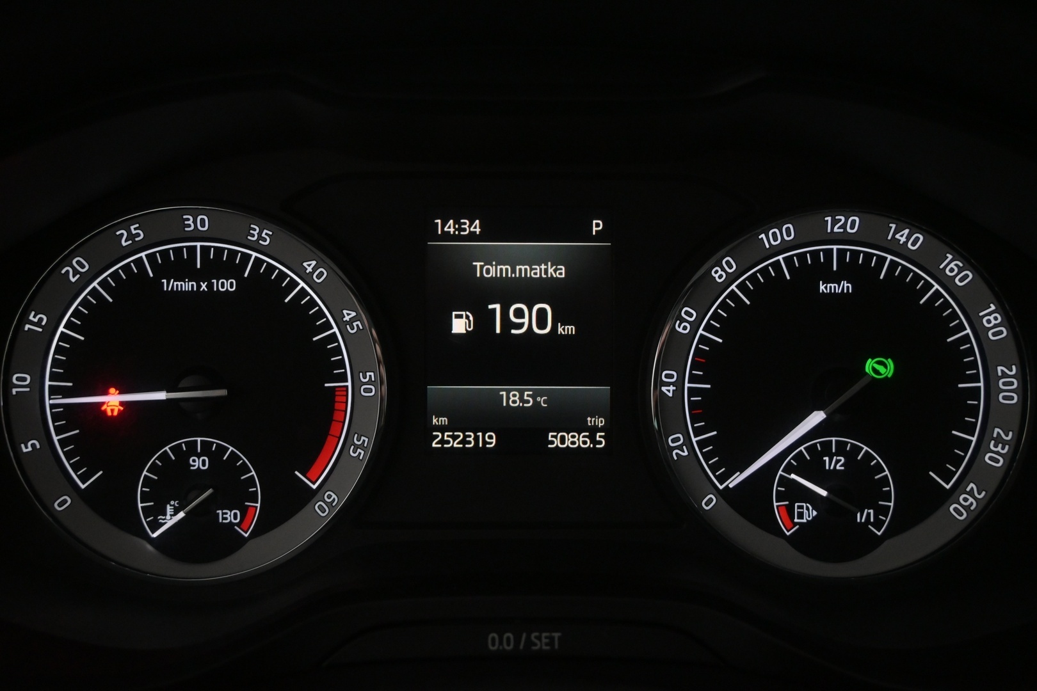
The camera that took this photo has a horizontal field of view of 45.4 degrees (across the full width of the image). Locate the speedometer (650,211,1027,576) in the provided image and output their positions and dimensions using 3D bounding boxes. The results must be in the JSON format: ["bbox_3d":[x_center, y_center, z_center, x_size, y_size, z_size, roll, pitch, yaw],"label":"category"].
[{"bbox_3d":[0.093,0.014,0.361,0.108,0.106,0.020,0,1,-1],"label":"speedometer"}]

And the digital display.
[{"bbox_3d":[0.000,-0.004,0.363,0.054,0.072,0.010,0,1,-1],"label":"digital display"}]

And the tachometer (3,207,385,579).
[{"bbox_3d":[-0.093,0.014,0.357,0.109,0.107,0.020,0,1,-1],"label":"tachometer"}]

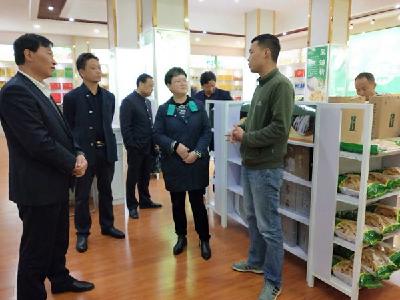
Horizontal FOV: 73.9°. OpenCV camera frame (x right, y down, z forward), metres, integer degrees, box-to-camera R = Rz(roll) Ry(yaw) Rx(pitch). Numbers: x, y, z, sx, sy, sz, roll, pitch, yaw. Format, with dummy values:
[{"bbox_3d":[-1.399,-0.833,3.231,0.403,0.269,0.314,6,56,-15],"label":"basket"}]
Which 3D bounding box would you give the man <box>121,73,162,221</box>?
[{"bbox_3d":[-0.705,-0.067,3.269,0.400,1.680,0.480,4,8,28],"label":"man"}]

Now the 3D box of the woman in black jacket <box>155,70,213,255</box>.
[{"bbox_3d":[-0.155,0.105,2.303,0.490,1.590,0.360,-1,8,-9],"label":"woman in black jacket"}]

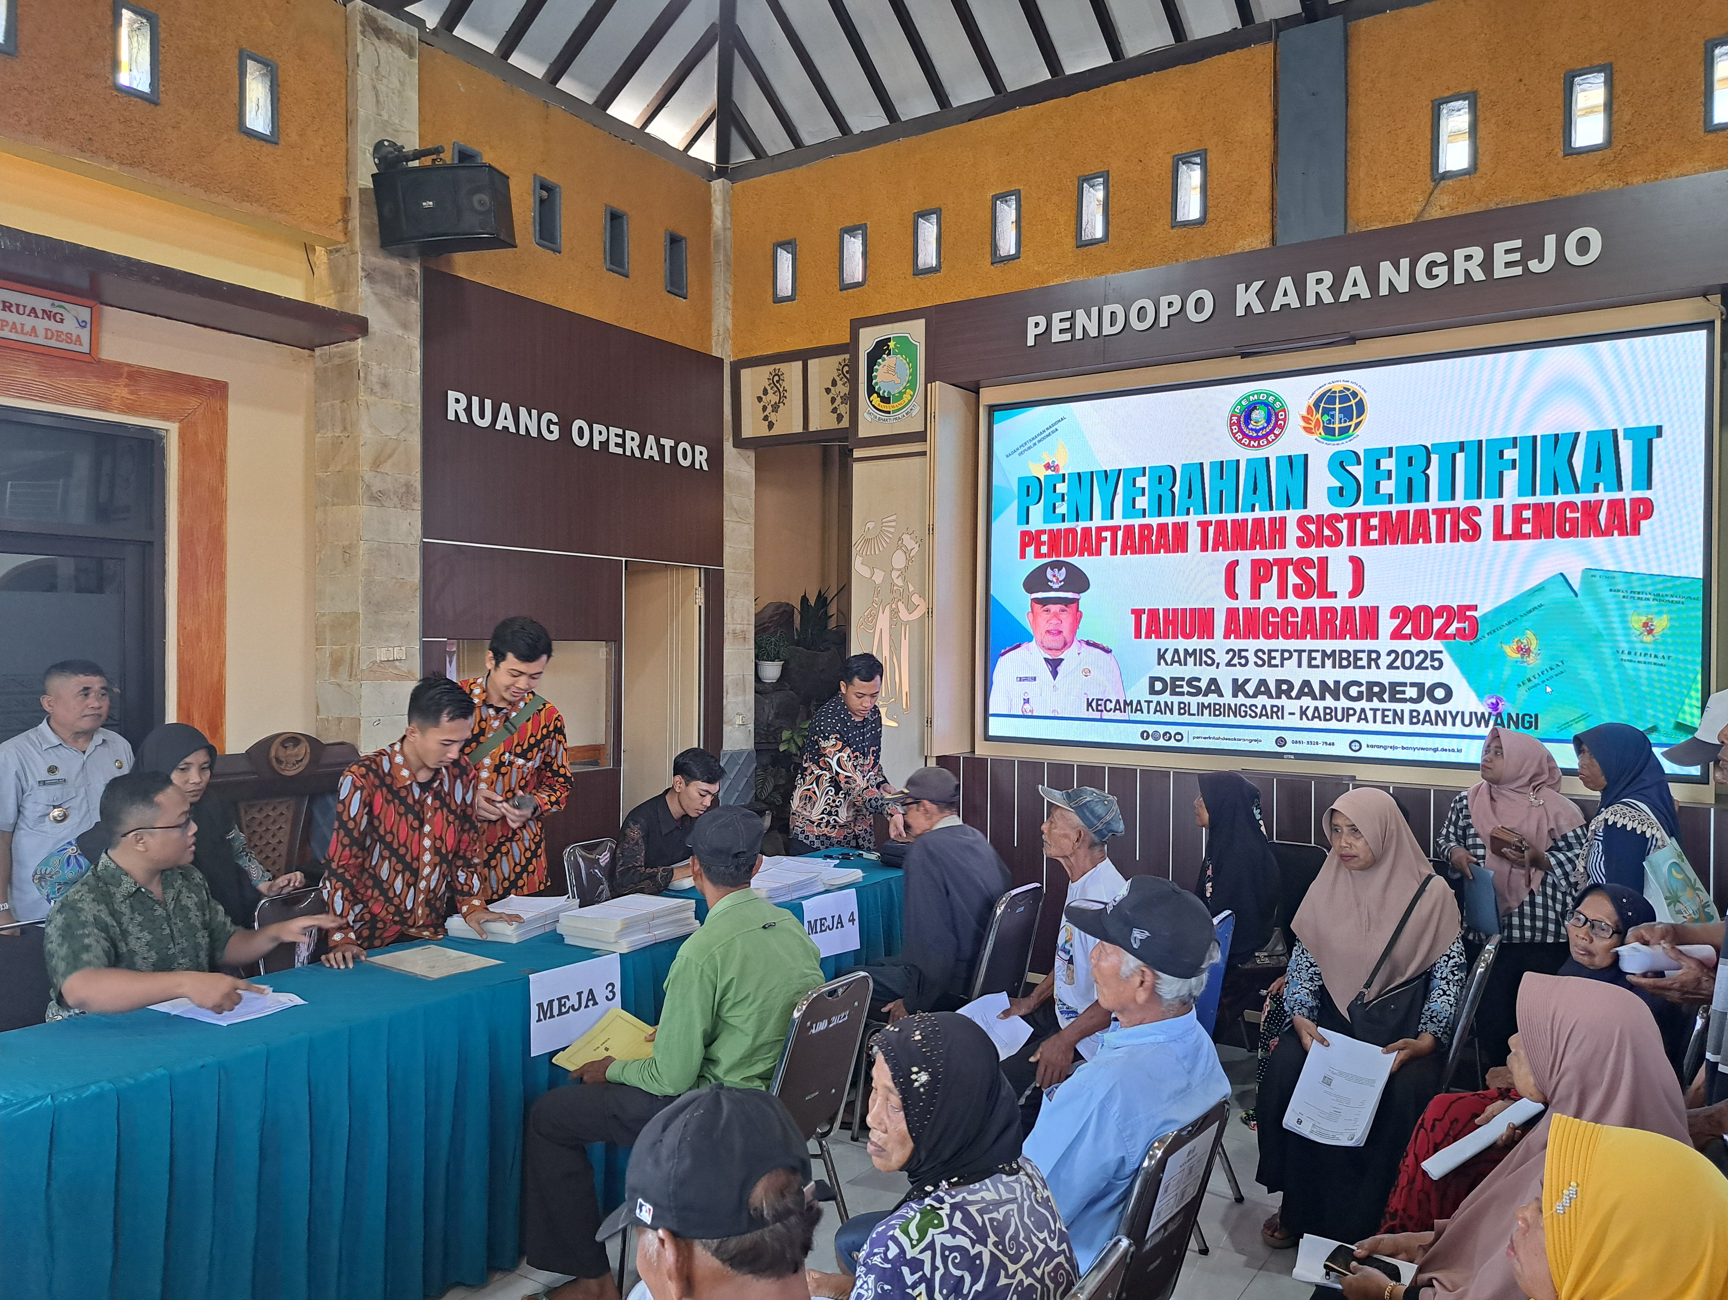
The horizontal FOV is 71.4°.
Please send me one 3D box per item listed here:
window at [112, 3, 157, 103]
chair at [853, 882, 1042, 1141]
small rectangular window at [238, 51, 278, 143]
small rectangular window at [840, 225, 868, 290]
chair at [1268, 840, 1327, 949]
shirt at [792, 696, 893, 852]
[{"bbox_3d":[-2.608,-2.127,4.293,0.100,0.330,0.155,1,1,33],"label":"window"},{"bbox_3d":[0.288,1.211,4.000,0.550,0.850,0.420,1,0,34],"label":"chair"},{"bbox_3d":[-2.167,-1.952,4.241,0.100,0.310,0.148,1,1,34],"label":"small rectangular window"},{"bbox_3d":[-0.044,-2.130,6.554,0.157,0.343,0.100,1,1,33],"label":"small rectangular window"},{"bbox_3d":[1.546,1.216,4.629,0.420,0.850,0.550,1,0,34],"label":"chair"},{"bbox_3d":[-0.112,0.545,5.350,0.470,0.710,0.320,0,1,-37],"label":"shirt"}]

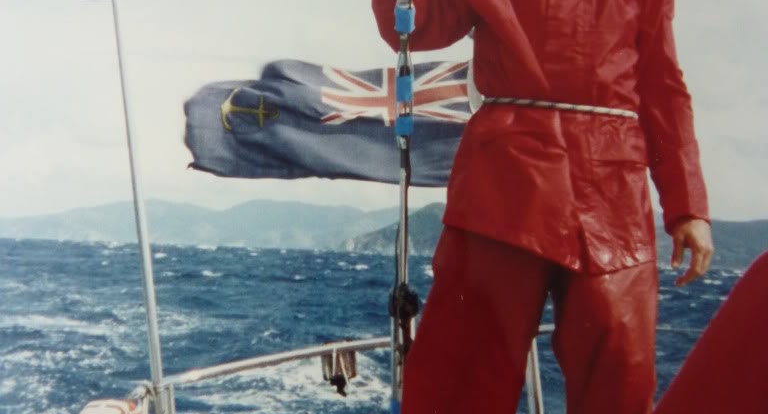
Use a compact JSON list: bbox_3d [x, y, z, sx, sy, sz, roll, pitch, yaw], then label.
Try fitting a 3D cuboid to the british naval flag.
[{"bbox_3d":[-0.158,-0.250,2.170,0.880,0.400,0.200,2,-3,-5],"label":"british naval flag"}]

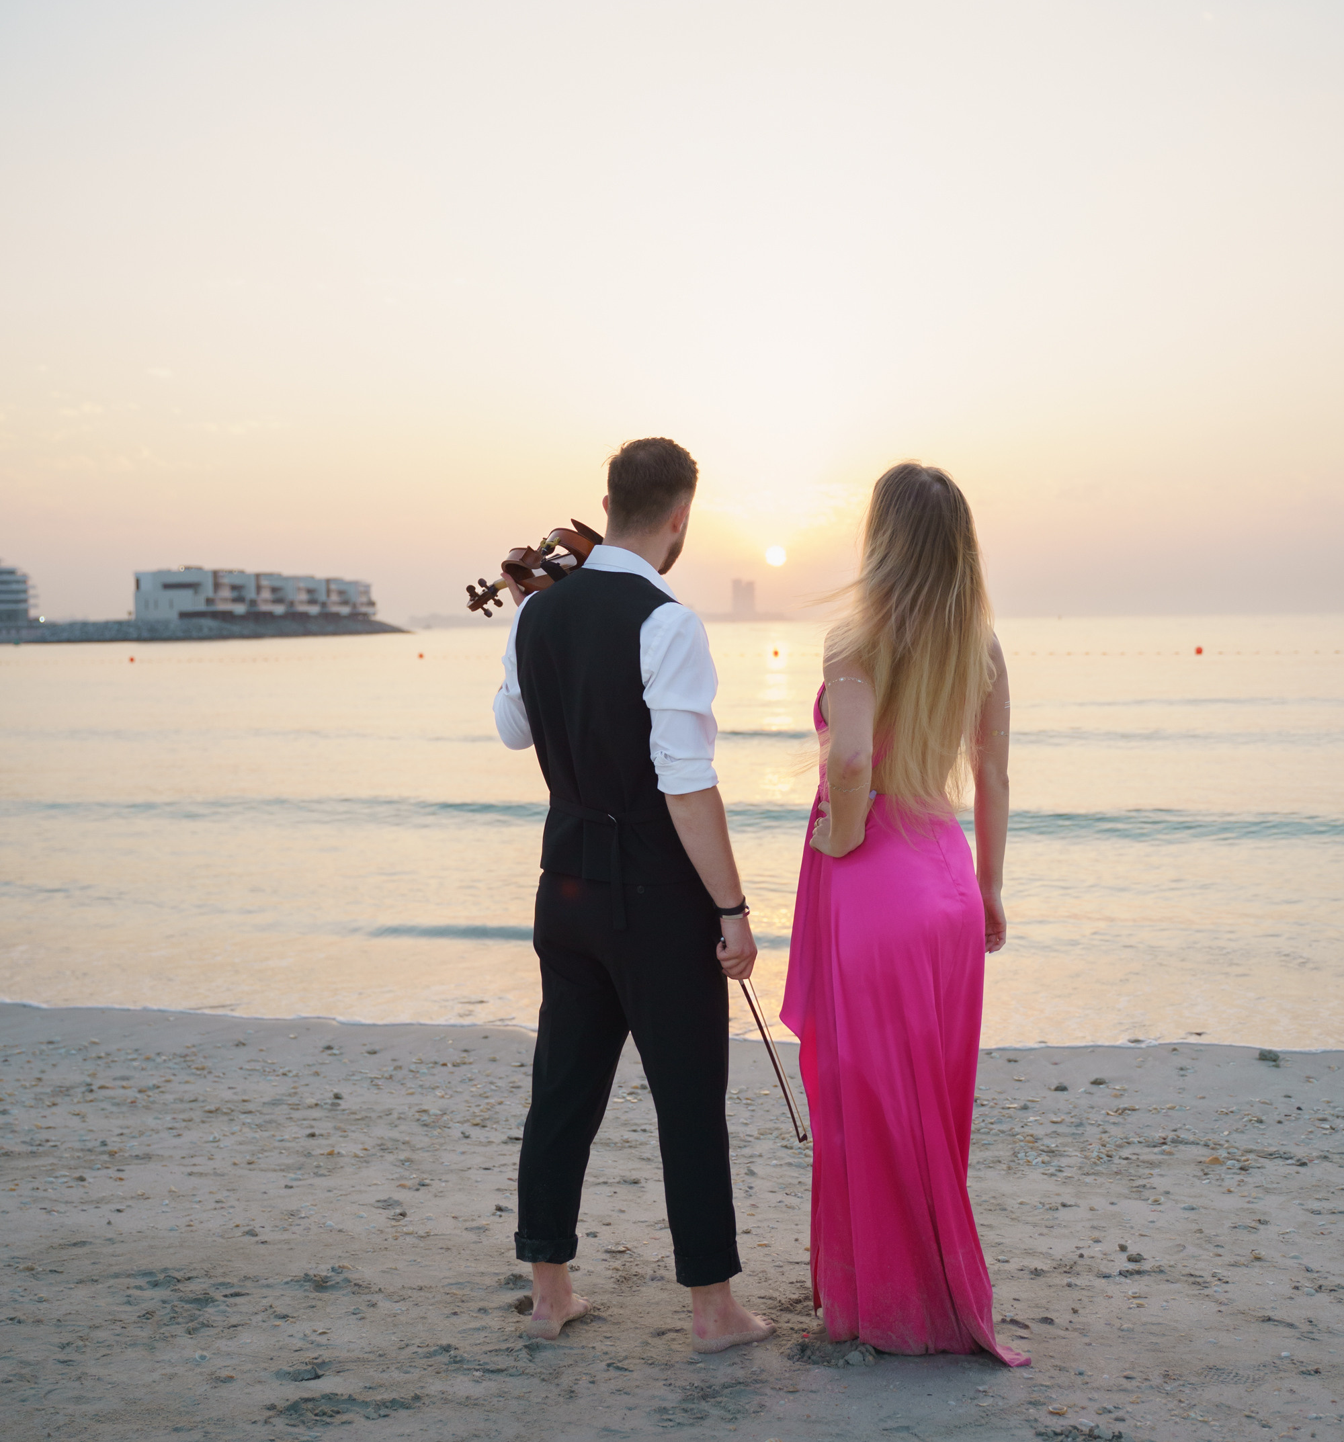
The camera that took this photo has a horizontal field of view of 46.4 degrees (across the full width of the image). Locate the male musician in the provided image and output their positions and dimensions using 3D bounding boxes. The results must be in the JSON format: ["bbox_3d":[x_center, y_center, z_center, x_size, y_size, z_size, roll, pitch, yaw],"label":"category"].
[{"bbox_3d":[-0.071,0.316,3.116,0.540,1.770,0.450,0,4,18],"label":"male musician"}]

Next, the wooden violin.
[{"bbox_3d":[-0.293,-0.292,3.305,0.200,0.110,0.590,43,-27,-21],"label":"wooden violin"}]

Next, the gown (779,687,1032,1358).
[{"bbox_3d":[0.450,0.554,3.081,0.440,1.280,0.500,-3,4,-27],"label":"gown"}]

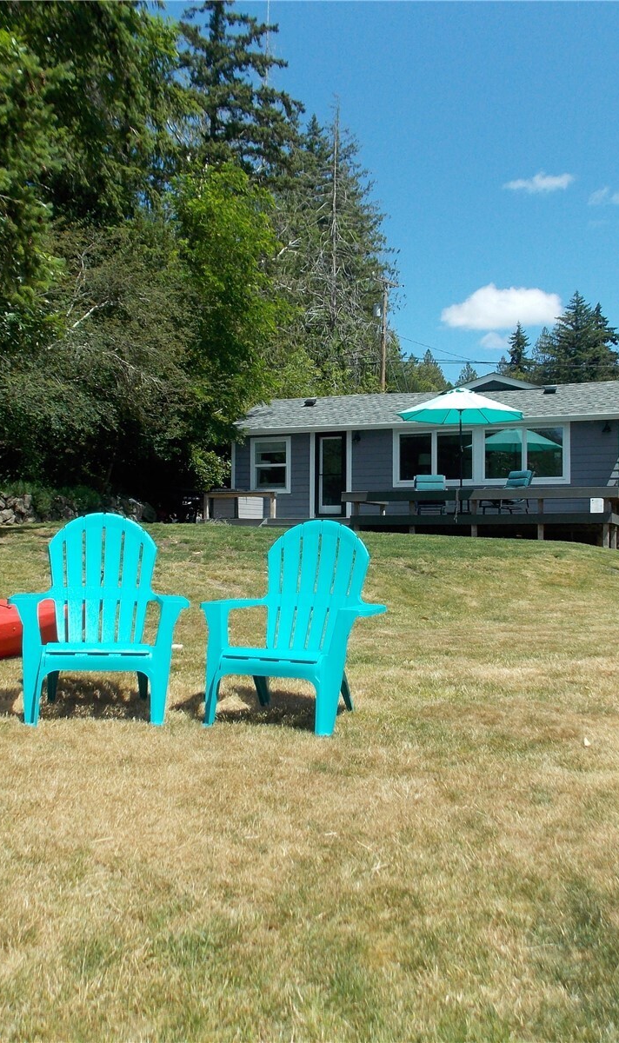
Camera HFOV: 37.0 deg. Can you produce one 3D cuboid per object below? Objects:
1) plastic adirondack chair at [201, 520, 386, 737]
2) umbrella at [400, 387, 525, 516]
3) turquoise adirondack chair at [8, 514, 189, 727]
[{"bbox_3d":[-0.070,0.429,4.190,0.780,0.890,0.790,1,-1,18],"label":"plastic adirondack chair"},{"bbox_3d":[3.083,-1.446,18.800,2.600,2.570,2.600,0,-1,20],"label":"umbrella"},{"bbox_3d":[-0.948,0.404,4.200,0.780,0.890,0.790,1,-1,-10],"label":"turquoise adirondack chair"}]

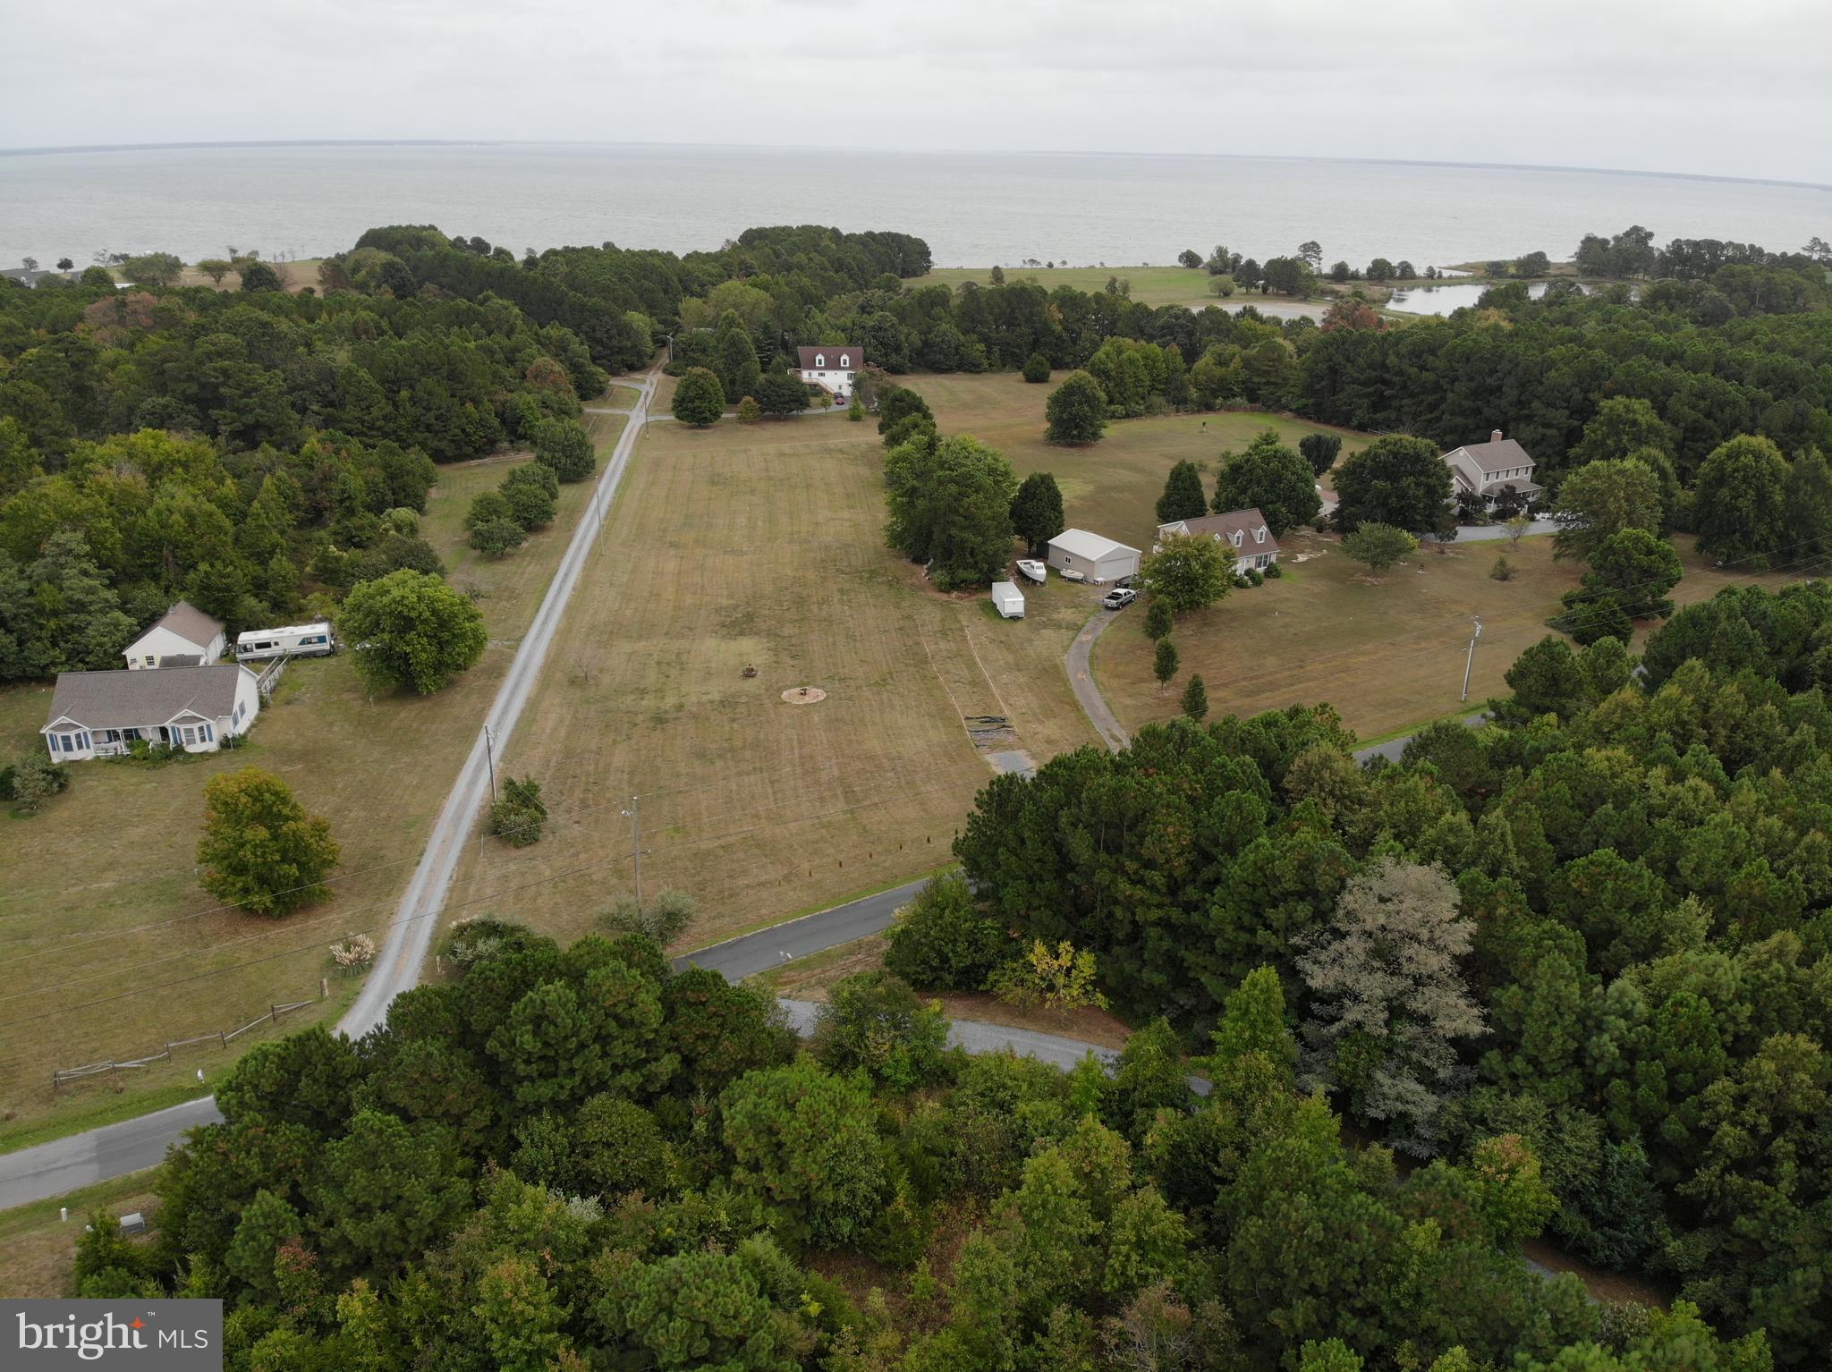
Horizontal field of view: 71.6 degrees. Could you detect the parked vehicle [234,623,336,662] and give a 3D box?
[{"bbox_3d":[-73.378,-5.106,147.835,9.700,3.000,2.550,-6,24,-16],"label":"parked vehicle"}]

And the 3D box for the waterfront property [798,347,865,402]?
[{"bbox_3d":[-19.387,-72.134,291.487,14.000,10.200,9.200,-2,24,-7],"label":"waterfront property"}]

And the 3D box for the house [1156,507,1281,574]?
[{"bbox_3d":[43.617,-20.606,182.647,14.300,7.500,9.600,-12,27,-28],"label":"house"}]

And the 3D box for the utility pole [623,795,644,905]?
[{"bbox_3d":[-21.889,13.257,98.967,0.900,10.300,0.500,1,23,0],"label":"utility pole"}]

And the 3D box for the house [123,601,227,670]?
[{"bbox_3d":[-84.873,-5.596,145.751,8.400,5.600,8.400,-4,24,-11],"label":"house"}]

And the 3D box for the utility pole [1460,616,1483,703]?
[{"bbox_3d":[61.442,-2.917,140.229,0.700,10.200,0.500,1,23,0],"label":"utility pole"}]

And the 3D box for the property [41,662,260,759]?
[{"bbox_3d":[-75.900,1.941,127.018,16.100,6.600,10.000,-4,24,-11],"label":"property"}]

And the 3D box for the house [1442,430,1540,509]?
[{"bbox_3d":[100.555,-38.225,223.598,14.500,10.300,11.800,-11,26,-26],"label":"house"}]

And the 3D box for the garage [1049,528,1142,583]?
[{"bbox_3d":[25.688,-19.128,183.011,8.900,4.700,10.300,-14,28,-31],"label":"garage"}]

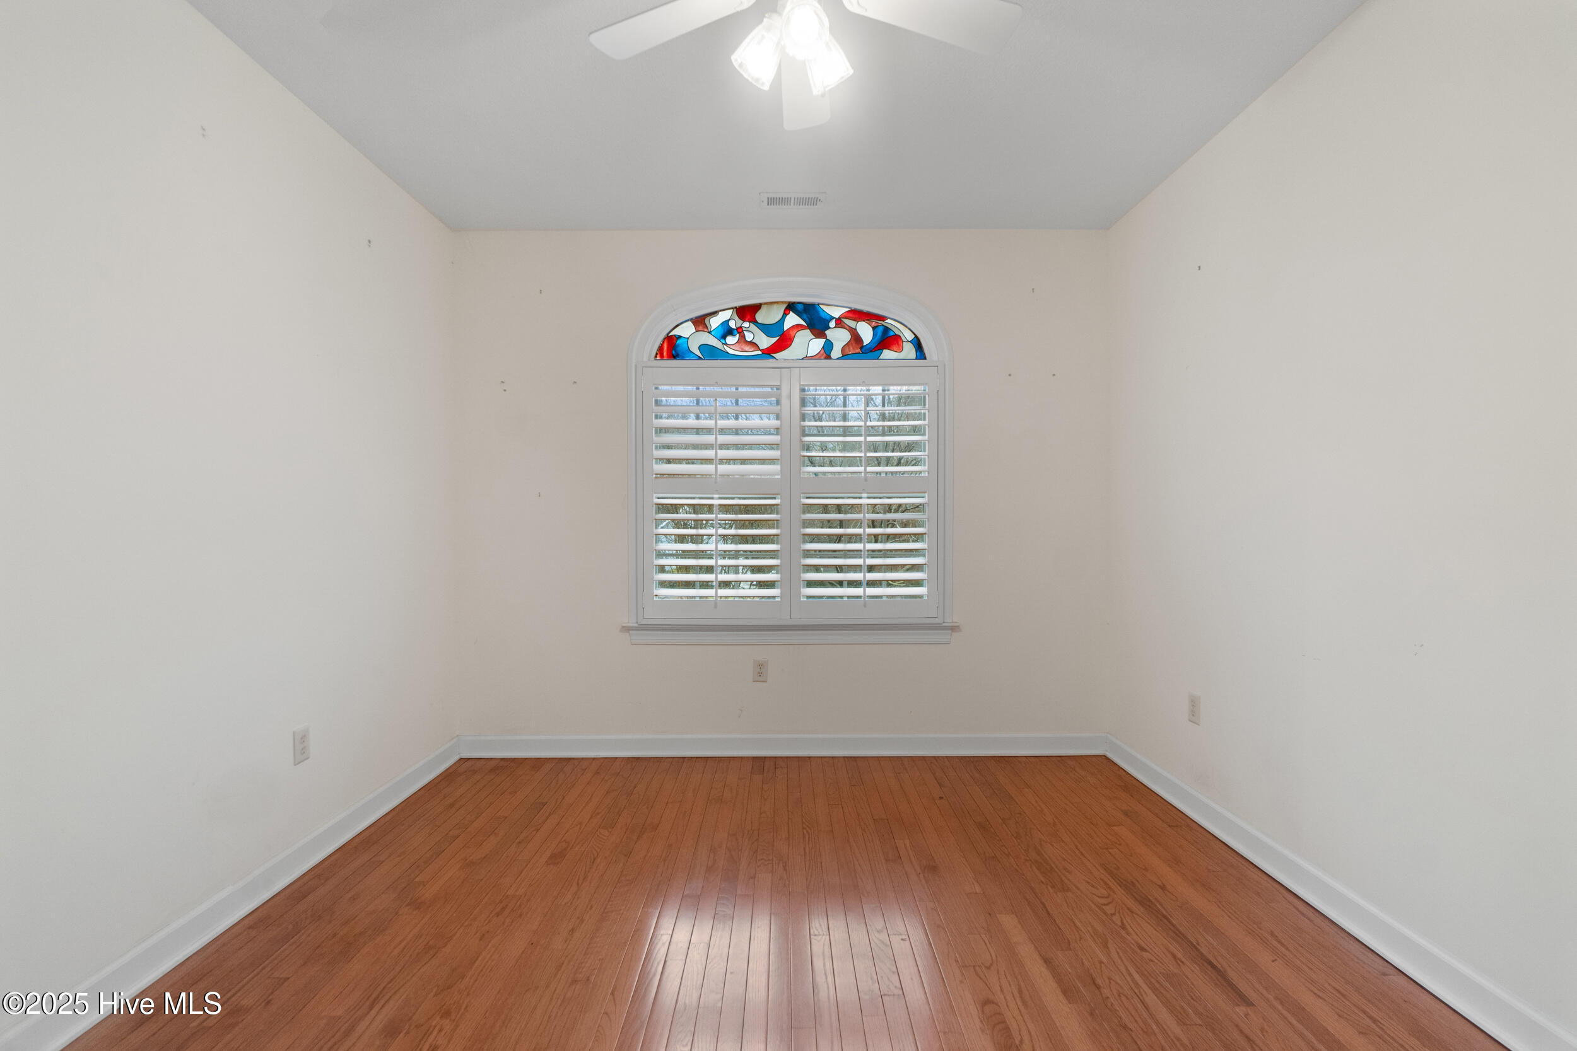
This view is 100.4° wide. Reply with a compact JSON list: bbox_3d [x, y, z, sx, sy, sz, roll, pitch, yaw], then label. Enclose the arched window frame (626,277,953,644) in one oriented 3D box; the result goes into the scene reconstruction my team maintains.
[{"bbox_3d":[0.003,-0.334,3.360,1.680,1.880,0.120,0,0,0],"label":"arched window frame"}]

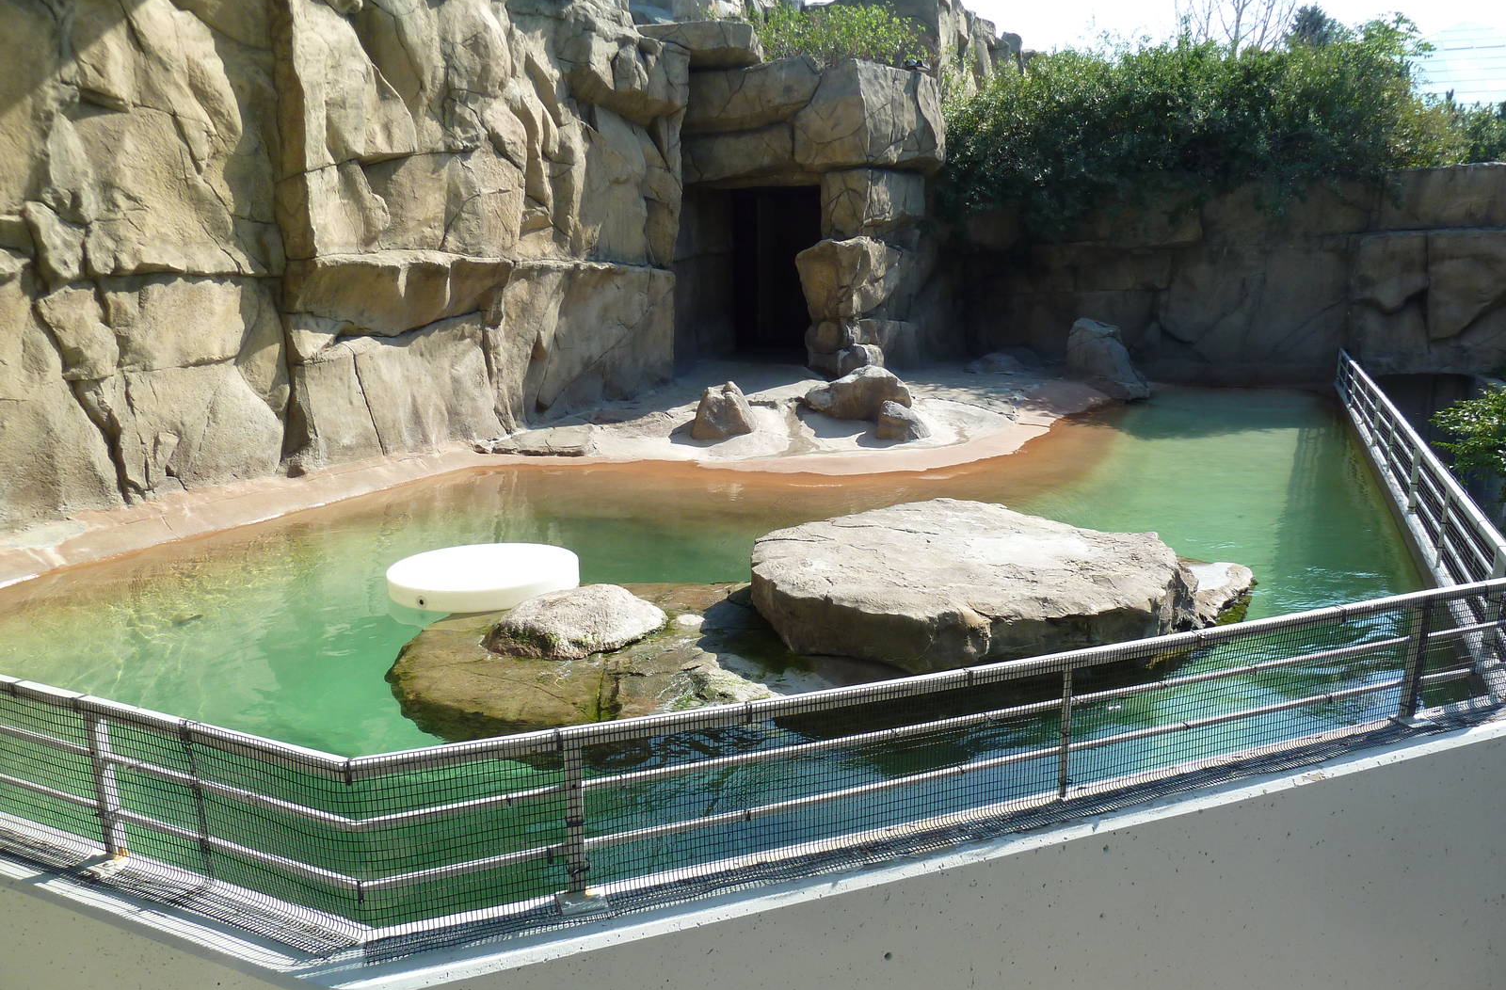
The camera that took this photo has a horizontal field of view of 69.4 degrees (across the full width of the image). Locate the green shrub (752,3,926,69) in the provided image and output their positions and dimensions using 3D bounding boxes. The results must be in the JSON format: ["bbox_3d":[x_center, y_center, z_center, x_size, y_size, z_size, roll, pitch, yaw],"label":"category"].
[{"bbox_3d":[1.201,-6.227,14.550,2.450,0.800,1.200,-1,12,0],"label":"green shrub"}]

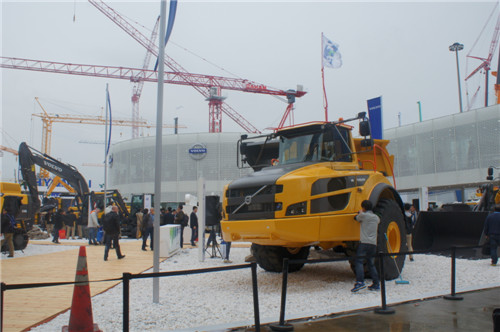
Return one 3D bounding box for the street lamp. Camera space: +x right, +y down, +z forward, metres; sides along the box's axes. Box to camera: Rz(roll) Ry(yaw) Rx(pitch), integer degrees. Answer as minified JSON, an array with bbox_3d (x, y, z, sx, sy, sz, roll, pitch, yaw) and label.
[{"bbox_3d":[35.942,-6.288,70.364,2.500,29.999,2.500,-4,-7,27],"label":"street lamp"}]

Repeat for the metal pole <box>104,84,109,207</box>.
[{"bbox_3d":[-6.183,-0.019,17.811,0.090,7.135,0.090,1,-7,-19],"label":"metal pole"}]

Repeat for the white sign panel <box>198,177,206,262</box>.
[{"bbox_3d":[-1.489,1.667,13.029,0.150,2.610,0.150,0,-6,-6],"label":"white sign panel"}]

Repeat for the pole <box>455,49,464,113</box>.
[{"bbox_3d":[35.970,-5.851,70.411,0.380,29.139,0.380,-4,-7,27],"label":"pole"}]

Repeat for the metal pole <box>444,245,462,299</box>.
[{"bbox_3d":[3.599,1.895,7.422,0.320,0.910,0.320,-4,-7,25],"label":"metal pole"}]

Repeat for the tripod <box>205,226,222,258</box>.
[{"bbox_3d":[-1.239,2.550,14.095,0.720,1.080,0.720,0,-6,-5],"label":"tripod"}]

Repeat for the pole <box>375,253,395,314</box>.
[{"bbox_3d":[2.092,1.818,6.518,0.320,0.910,0.320,-3,-7,17],"label":"pole"}]

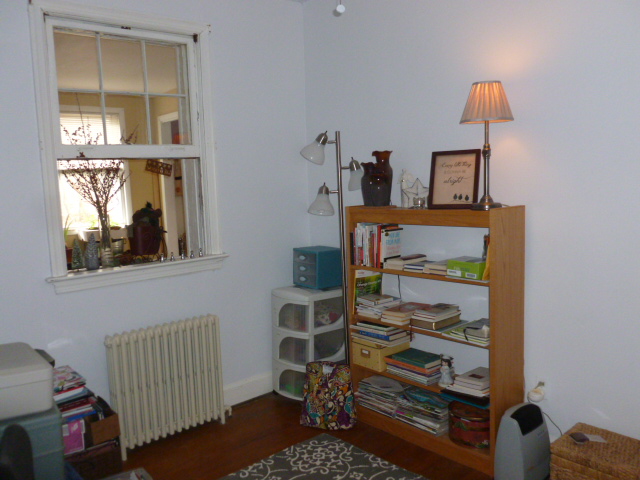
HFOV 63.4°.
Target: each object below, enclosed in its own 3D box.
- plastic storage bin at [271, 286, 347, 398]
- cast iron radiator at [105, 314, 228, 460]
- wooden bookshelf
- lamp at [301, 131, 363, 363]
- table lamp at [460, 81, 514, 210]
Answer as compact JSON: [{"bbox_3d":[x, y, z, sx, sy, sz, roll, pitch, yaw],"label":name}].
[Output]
[{"bbox_3d":[-0.082,0.656,3.391,0.337,0.693,0.307,-7,8,-41],"label":"plastic storage bin"},{"bbox_3d":[-0.814,0.772,2.816,0.633,0.633,0.125,-7,8,-41],"label":"cast iron radiator"},{"bbox_3d":[0.566,0.439,2.708,0.251,1.231,0.916,-7,8,-41],"label":"wooden bookshelf"},{"bbox_3d":[0.104,0.192,3.096,0.370,1.668,0.310,-2,6,0],"label":"lamp"},{"bbox_3d":[0.748,-0.421,2.313,0.243,0.553,0.243,-2,6,0],"label":"table lamp"}]

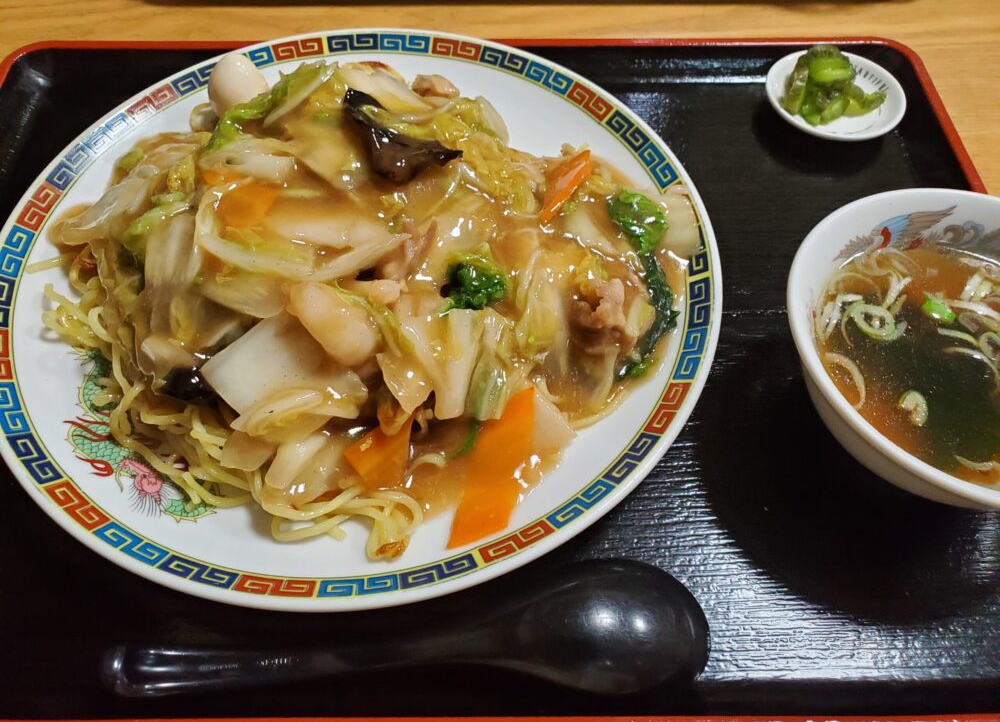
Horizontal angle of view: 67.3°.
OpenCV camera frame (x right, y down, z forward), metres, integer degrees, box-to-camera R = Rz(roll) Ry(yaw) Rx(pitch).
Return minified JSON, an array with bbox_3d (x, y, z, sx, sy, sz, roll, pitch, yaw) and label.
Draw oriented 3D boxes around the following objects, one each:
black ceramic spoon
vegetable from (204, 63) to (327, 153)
[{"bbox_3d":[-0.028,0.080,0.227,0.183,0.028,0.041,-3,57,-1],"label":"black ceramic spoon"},{"bbox_3d":[-0.095,-0.103,0.305,0.049,0.024,0.029,-21,60,-13],"label":"vegetable"}]

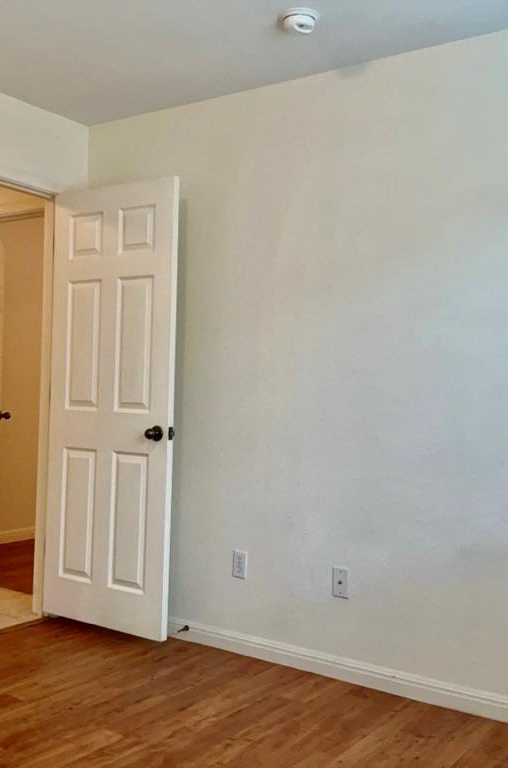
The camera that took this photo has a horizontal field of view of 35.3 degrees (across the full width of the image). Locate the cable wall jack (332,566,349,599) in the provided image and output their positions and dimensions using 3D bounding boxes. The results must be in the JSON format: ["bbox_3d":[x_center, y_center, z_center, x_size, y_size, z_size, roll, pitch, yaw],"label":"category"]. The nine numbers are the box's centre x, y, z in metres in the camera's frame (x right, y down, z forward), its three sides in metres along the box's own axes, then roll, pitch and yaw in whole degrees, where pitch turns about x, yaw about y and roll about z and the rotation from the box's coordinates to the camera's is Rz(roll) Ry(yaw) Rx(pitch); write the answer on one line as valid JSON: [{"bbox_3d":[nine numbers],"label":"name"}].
[{"bbox_3d":[0.344,0.787,3.158,0.070,0.114,0.010,1,-1,34],"label":"cable wall jack"}]

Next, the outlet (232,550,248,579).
[{"bbox_3d":[-0.060,0.778,3.430,0.070,0.114,0.010,1,-1,34],"label":"outlet"}]

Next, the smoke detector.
[{"bbox_3d":[0.159,-1.264,2.801,0.138,0.042,0.138,2,-1,0],"label":"smoke detector"}]

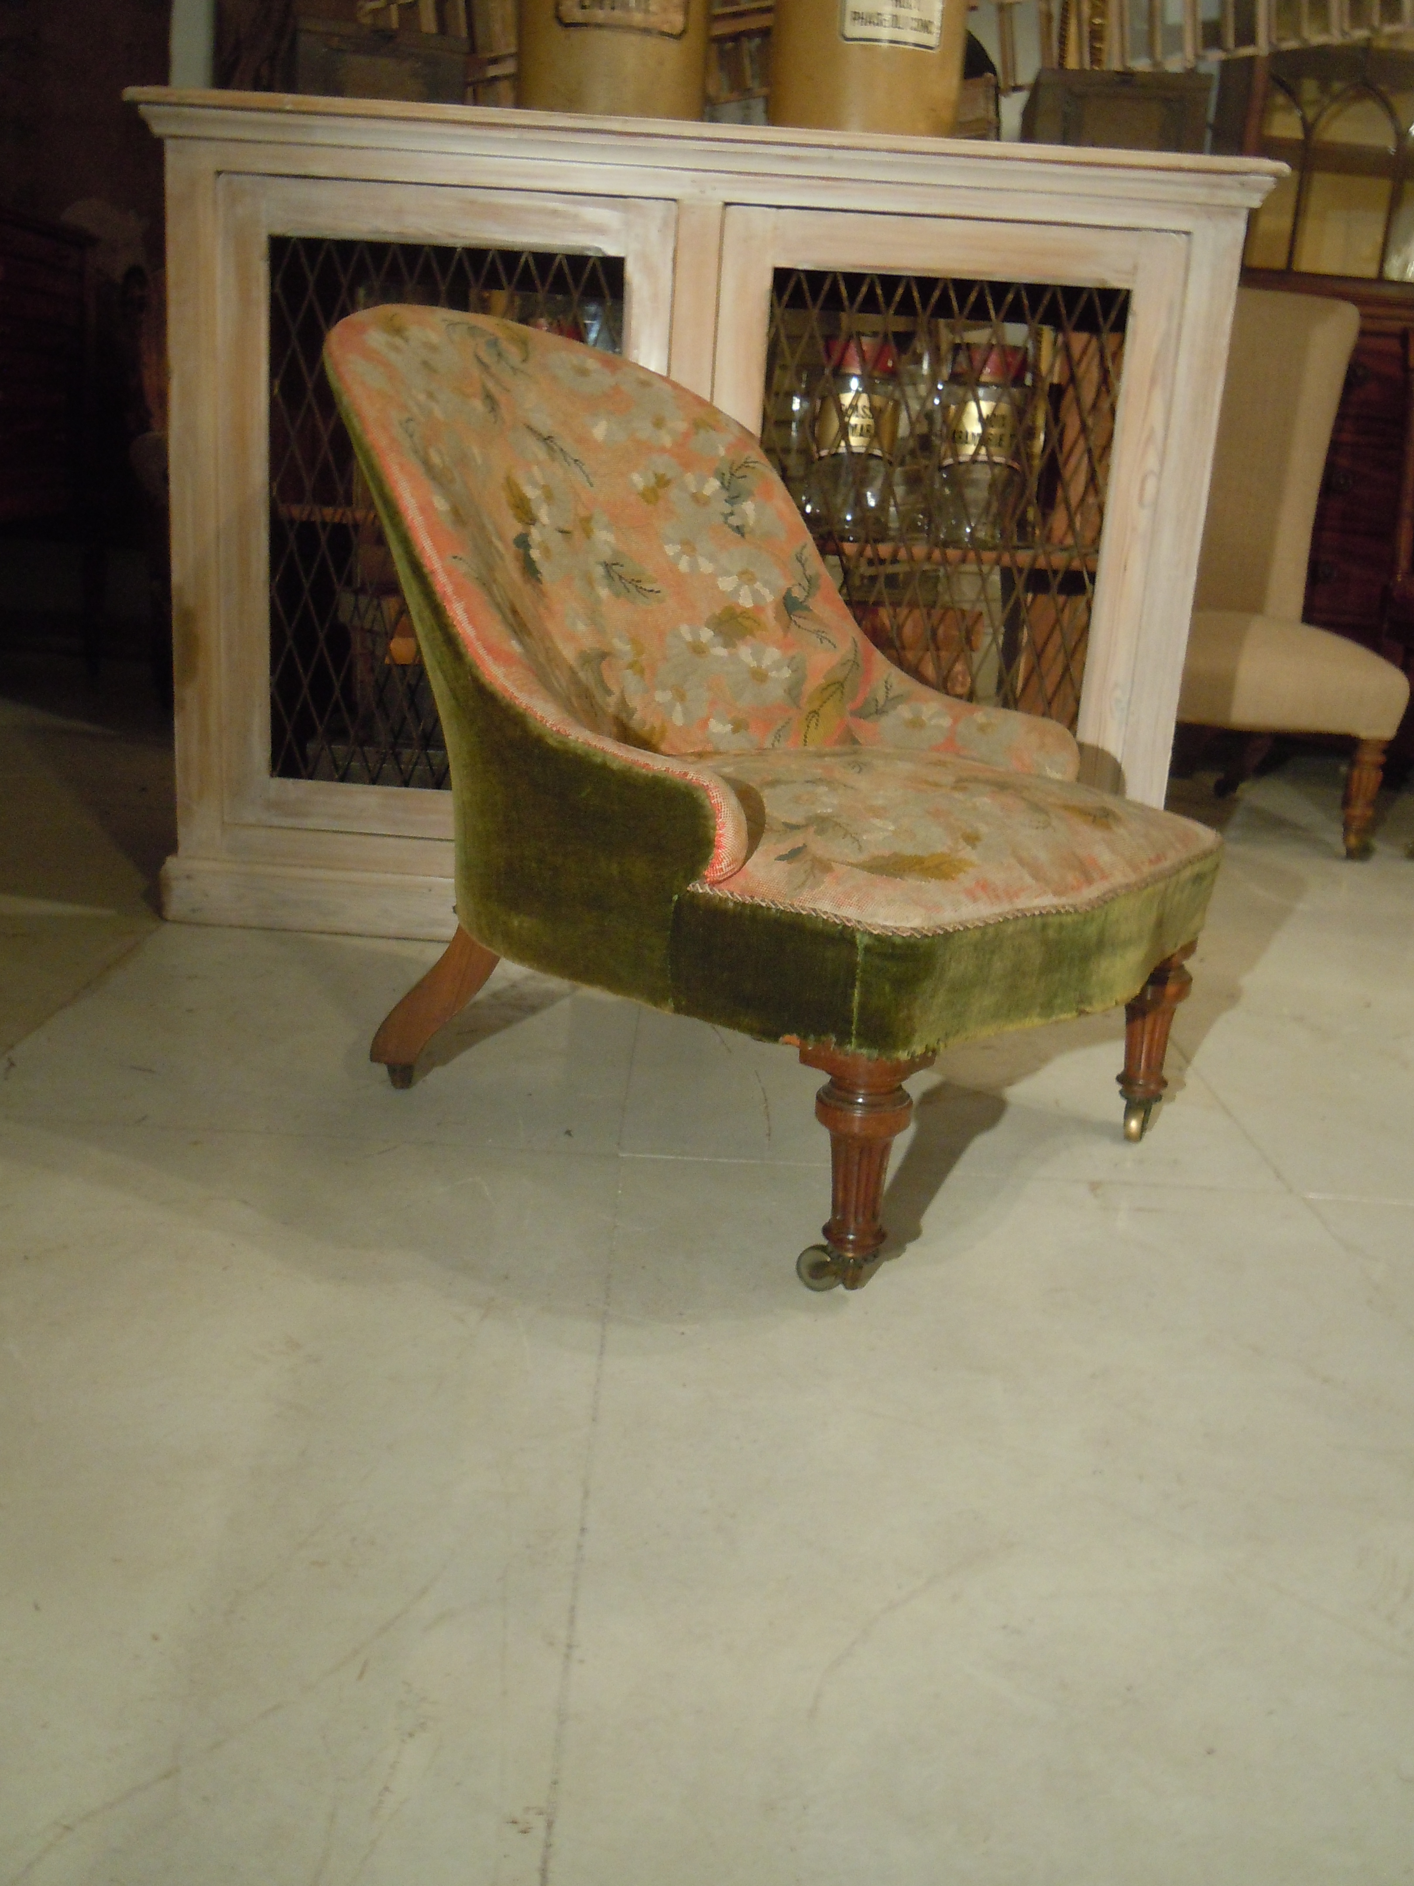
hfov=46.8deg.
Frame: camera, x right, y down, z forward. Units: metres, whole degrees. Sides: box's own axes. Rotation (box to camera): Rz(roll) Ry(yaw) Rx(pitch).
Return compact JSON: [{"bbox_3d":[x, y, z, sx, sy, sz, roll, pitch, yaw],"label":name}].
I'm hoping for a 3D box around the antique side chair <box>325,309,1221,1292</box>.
[{"bbox_3d":[0.035,-0.208,1.611,0.810,0.792,0.642,15,18,35],"label":"antique side chair"}]

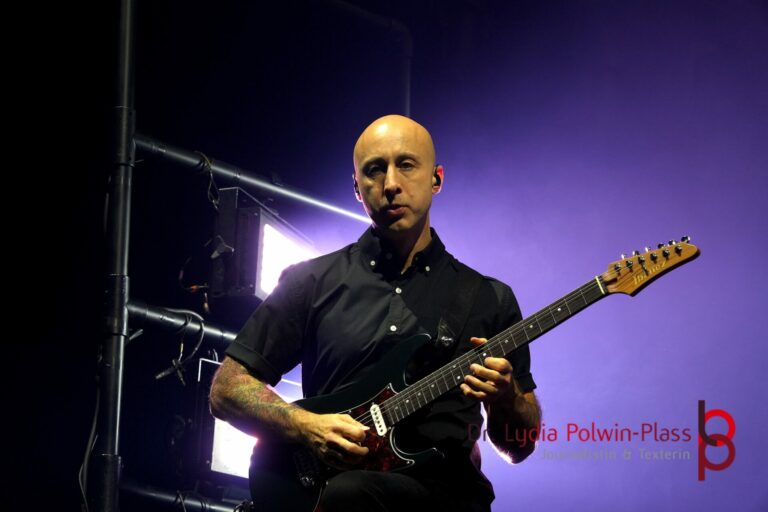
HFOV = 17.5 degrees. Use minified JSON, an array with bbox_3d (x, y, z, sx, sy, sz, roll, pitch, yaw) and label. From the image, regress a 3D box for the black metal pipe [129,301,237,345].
[{"bbox_3d":[-0.344,0.250,7.022,0.052,0.052,1.050,-16,-24,41],"label":"black metal pipe"}]

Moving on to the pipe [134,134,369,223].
[{"bbox_3d":[-0.318,-0.197,7.188,0.052,0.052,1.100,-16,-24,41],"label":"pipe"}]

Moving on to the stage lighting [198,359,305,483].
[{"bbox_3d":[-0.336,0.492,6.956,0.170,0.320,0.520,-16,-24,41],"label":"stage lighting"}]

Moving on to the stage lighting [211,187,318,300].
[{"bbox_3d":[-0.317,0.032,7.104,0.160,0.310,0.520,-4,-18,21],"label":"stage lighting"}]

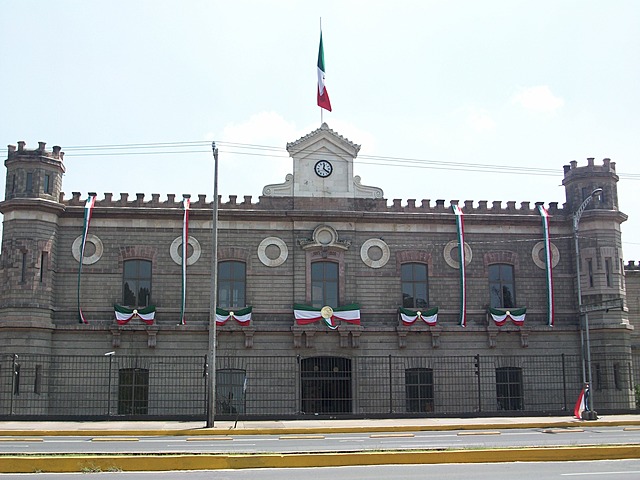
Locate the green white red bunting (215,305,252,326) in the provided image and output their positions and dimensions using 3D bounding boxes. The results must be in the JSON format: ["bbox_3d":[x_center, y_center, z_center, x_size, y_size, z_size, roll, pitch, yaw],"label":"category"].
[{"bbox_3d":[-4.594,4.005,40.676,2.102,1.018,0.250,1,-11,-7],"label":"green white red bunting"}]

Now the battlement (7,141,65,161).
[{"bbox_3d":[-16.357,-4.638,44.605,3.217,1.096,3.217,1,-11,-7],"label":"battlement"}]

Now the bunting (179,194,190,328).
[{"bbox_3d":[-7.623,1.120,43.847,0.420,7.276,0.300,1,-10,-7],"label":"bunting"}]

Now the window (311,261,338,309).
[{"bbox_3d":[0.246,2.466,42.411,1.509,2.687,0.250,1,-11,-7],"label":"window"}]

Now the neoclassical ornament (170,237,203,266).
[{"bbox_3d":[-7.305,0.631,42.528,1.660,1.630,0.200,1,-10,-7],"label":"neoclassical ornament"}]

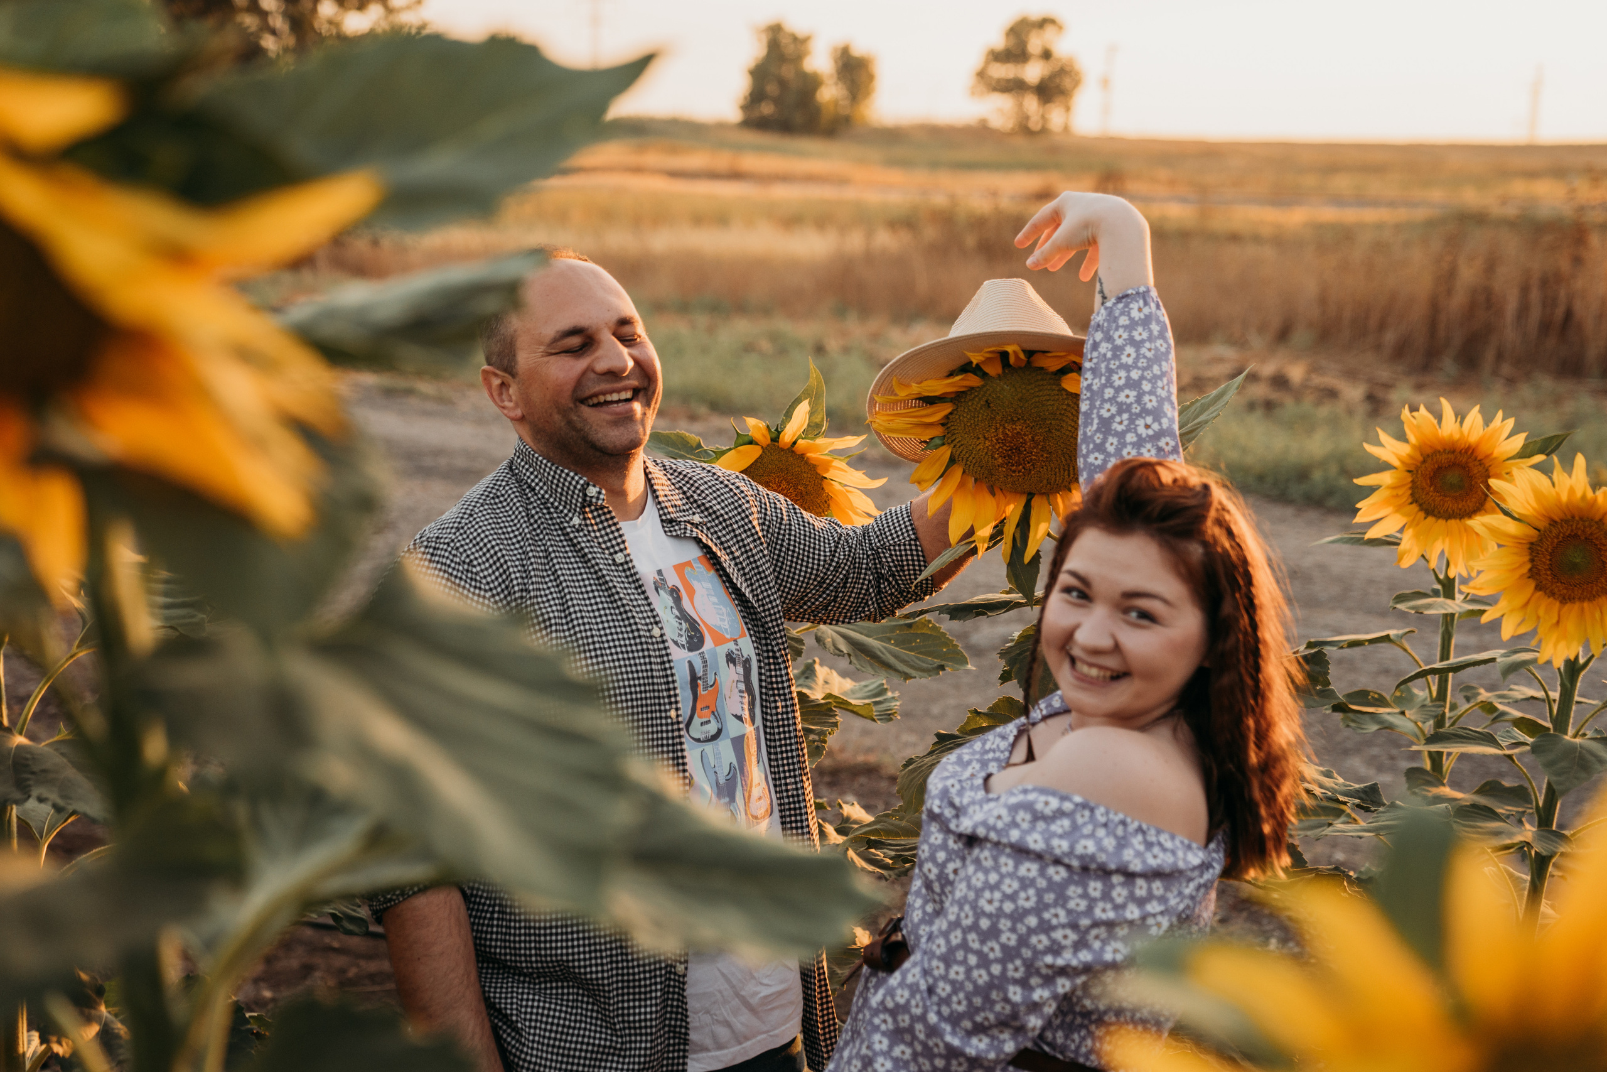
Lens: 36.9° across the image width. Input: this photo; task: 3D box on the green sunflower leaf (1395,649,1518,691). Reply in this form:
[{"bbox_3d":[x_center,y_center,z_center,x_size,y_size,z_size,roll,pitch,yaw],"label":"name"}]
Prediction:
[{"bbox_3d":[0.809,0.165,2.980,0.150,0.035,0.085,-11,9,-8],"label":"green sunflower leaf"}]

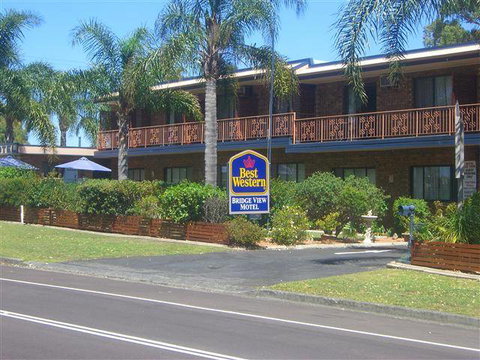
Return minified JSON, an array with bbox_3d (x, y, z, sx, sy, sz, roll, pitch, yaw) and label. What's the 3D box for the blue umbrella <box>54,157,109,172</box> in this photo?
[{"bbox_3d":[-7.450,0.120,51.500,2.650,2.420,2.650,0,0,0],"label":"blue umbrella"}]

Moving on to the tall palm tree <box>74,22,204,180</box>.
[{"bbox_3d":[-4.000,-2.200,43.000,5.100,8.100,5.000,0,0,0],"label":"tall palm tree"}]

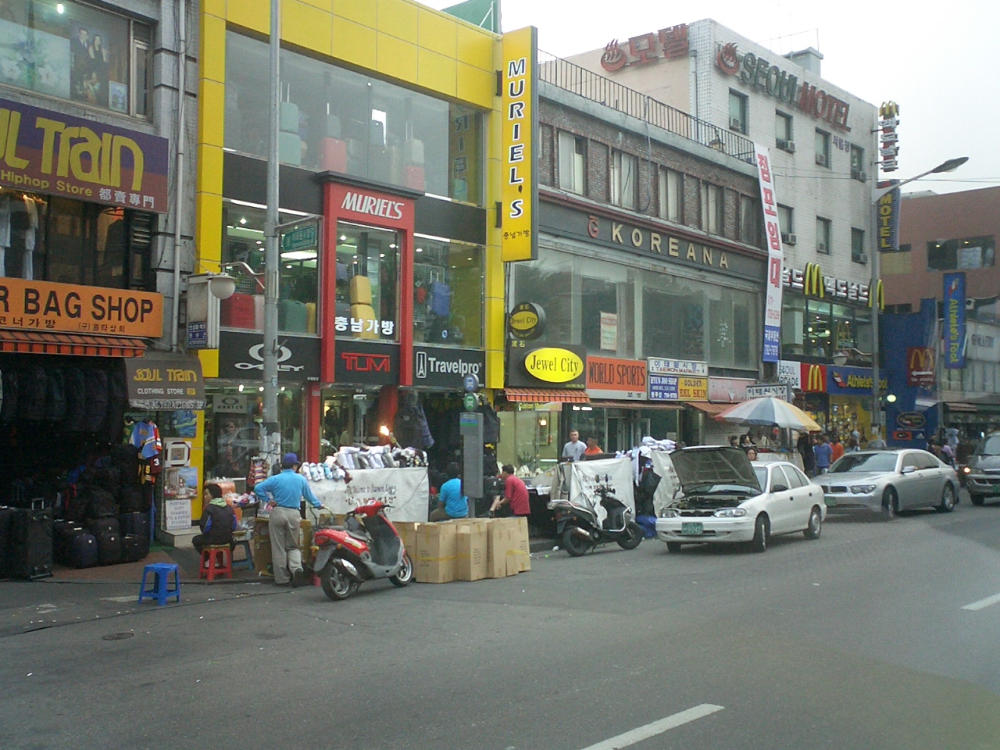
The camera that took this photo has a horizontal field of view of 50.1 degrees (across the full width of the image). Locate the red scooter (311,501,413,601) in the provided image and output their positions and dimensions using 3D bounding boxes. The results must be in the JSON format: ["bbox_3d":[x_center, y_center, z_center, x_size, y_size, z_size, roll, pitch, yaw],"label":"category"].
[{"bbox_3d":[-1.575,2.075,12.820,0.660,1.120,1.790,-1,-3,33],"label":"red scooter"}]

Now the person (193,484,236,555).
[{"bbox_3d":[-3.709,2.010,13.817,0.520,1.180,0.700,1,-3,-25],"label":"person"}]

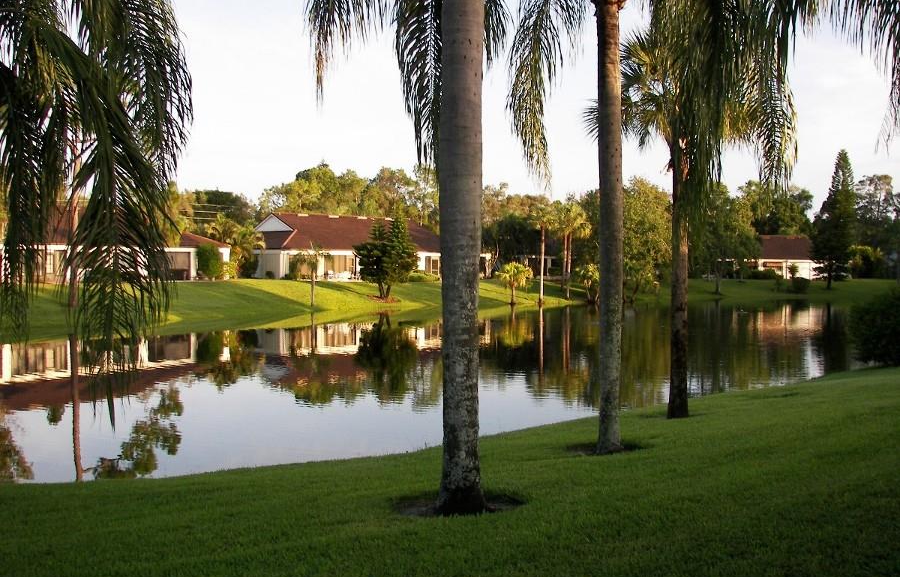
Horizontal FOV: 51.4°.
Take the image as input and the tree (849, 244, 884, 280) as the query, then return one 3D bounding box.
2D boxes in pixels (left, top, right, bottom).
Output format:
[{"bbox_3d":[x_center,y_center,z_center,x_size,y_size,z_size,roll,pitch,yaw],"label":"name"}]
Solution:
[{"bbox_3d":[53.397,-3.462,120.000,4.620,4.620,4.620,0,1,0],"label":"tree"}]

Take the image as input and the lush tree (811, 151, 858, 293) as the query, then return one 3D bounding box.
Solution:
[{"bbox_3d":[47.180,-8.480,115.000,5.280,17.200,5.280,0,1,0],"label":"lush tree"}]

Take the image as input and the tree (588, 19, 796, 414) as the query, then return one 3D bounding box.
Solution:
[{"bbox_3d":[3.550,-1.060,14.300,2.990,6.100,2.990,0,1,0],"label":"tree"}]

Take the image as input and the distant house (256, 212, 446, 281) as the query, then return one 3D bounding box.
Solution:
[{"bbox_3d":[-10.550,-4.147,96.850,23.500,6.500,14.000,-1,1,-40],"label":"distant house"}]

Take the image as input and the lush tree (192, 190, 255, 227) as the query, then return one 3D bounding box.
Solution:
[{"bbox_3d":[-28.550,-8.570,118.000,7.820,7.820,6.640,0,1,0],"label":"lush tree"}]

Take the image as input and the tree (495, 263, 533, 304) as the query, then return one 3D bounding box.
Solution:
[{"bbox_3d":[5.616,-0.479,81.500,3.130,3.740,3.130,0,1,0],"label":"tree"}]

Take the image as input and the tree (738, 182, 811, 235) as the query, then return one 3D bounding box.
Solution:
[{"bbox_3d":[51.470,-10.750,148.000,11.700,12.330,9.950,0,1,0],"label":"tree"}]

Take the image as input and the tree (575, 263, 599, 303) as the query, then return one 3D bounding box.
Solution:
[{"bbox_3d":[12.623,-0.454,85.000,2.630,3.630,2.630,0,1,0],"label":"tree"}]

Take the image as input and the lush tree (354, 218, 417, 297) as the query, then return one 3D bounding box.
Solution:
[{"bbox_3d":[-5.020,-2.320,72.300,5.020,6.330,4.770,0,1,0],"label":"lush tree"}]

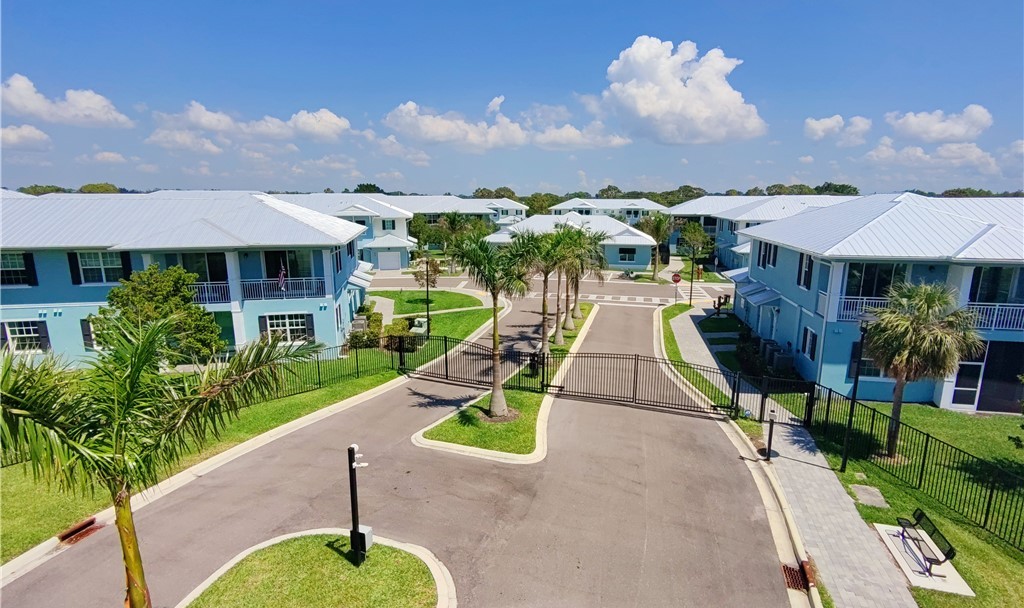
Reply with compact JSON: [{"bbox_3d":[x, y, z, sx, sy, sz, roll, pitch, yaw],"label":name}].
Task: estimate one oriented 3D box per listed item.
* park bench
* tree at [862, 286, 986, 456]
[{"bbox_3d":[10.282,5.960,12.602,0.630,0.830,1.740,3,12,17],"label":"park bench"},{"bbox_3d":[13.022,2.204,16.255,2.900,5.800,2.900,0,11,0],"label":"tree"}]

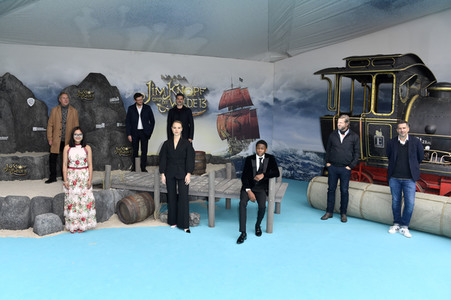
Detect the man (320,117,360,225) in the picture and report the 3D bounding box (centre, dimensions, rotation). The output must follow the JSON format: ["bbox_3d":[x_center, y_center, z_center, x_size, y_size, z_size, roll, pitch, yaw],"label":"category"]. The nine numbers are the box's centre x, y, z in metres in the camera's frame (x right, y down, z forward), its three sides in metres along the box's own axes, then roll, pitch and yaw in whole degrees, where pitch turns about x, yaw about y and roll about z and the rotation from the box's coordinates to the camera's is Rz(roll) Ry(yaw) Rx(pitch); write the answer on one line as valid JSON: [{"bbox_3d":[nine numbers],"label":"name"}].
[{"bbox_3d":[2.000,0.316,6.168,0.600,1.820,0.400,4,9,28],"label":"man"}]

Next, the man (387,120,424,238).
[{"bbox_3d":[2.750,0.440,5.438,0.550,1.770,0.400,3,8,24],"label":"man"}]

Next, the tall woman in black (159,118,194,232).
[{"bbox_3d":[-0.760,0.427,5.608,0.560,1.750,0.400,-1,8,-5],"label":"tall woman in black"}]

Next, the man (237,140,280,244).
[{"bbox_3d":[0.520,0.618,5.432,0.600,1.420,0.750,2,8,14],"label":"man"}]

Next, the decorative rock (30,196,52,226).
[{"bbox_3d":[-3.110,1.014,6.010,0.390,0.480,0.360,-3,8,-20],"label":"decorative rock"}]

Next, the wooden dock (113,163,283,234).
[{"bbox_3d":[-0.512,0.743,6.407,3.200,0.910,1.130,2,8,16],"label":"wooden dock"}]

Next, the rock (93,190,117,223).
[{"bbox_3d":[-2.140,0.965,6.185,0.440,0.530,0.400,-1,8,-6],"label":"rock"}]

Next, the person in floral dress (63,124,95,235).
[{"bbox_3d":[-2.310,0.476,5.584,0.520,1.660,0.360,-2,8,-17],"label":"person in floral dress"}]

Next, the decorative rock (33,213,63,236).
[{"bbox_3d":[-2.830,1.160,5.566,0.450,0.310,0.360,-3,8,-20],"label":"decorative rock"}]

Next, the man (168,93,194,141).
[{"bbox_3d":[-1.000,-0.393,7.868,0.580,1.770,0.340,-1,8,-6],"label":"man"}]

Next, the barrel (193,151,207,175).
[{"bbox_3d":[-0.630,0.240,7.853,0.410,0.520,0.410,0,8,0],"label":"barrel"}]

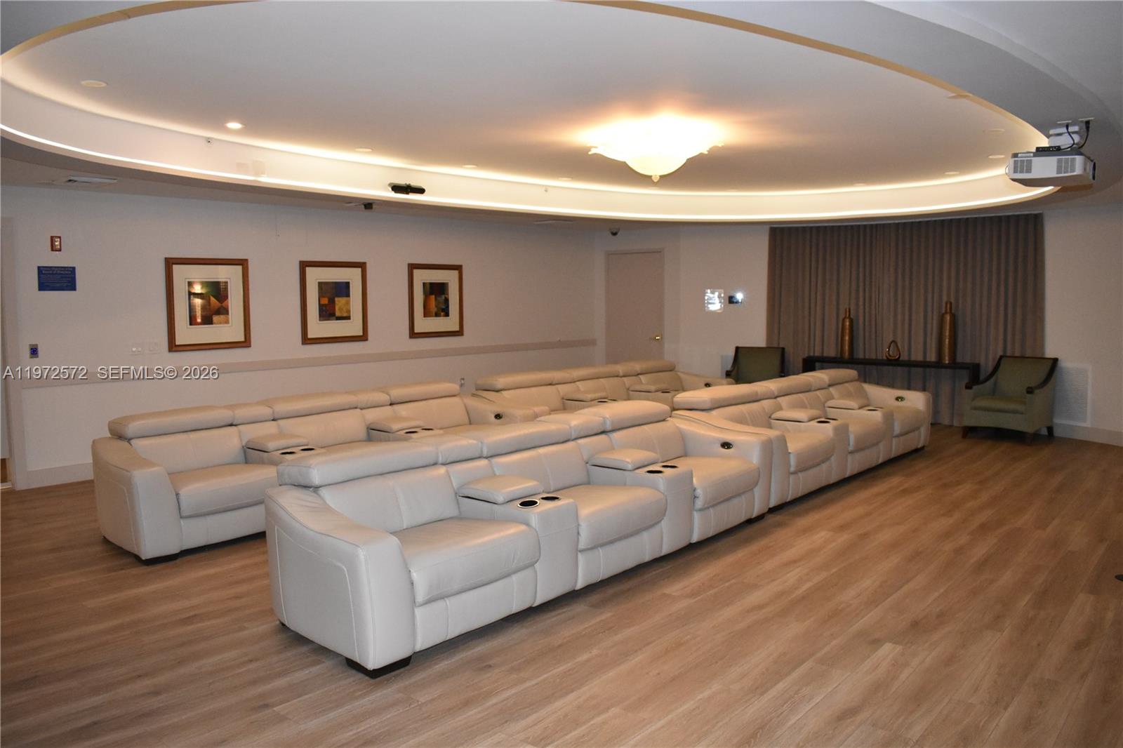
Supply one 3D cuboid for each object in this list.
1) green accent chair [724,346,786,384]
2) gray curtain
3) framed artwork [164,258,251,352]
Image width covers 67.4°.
[{"bbox_3d":[2.503,0.118,10.724,0.708,0.865,0.717,2,6,20],"label":"green accent chair"},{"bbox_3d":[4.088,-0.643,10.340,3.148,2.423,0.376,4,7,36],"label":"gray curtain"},{"bbox_3d":[-3.321,-0.658,7.947,0.040,0.857,0.790,5,8,44],"label":"framed artwork"}]

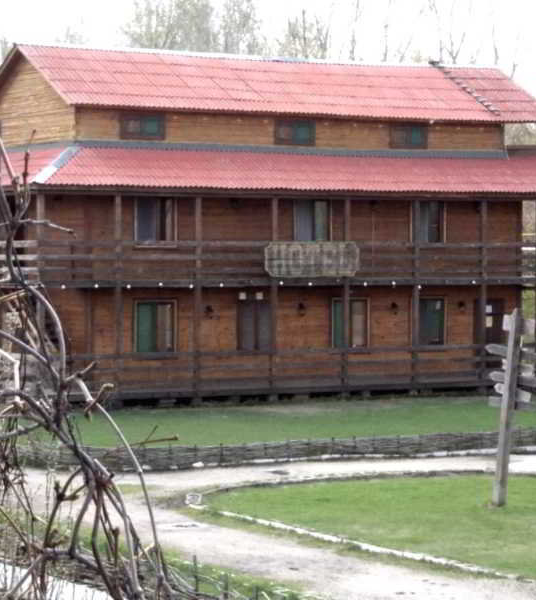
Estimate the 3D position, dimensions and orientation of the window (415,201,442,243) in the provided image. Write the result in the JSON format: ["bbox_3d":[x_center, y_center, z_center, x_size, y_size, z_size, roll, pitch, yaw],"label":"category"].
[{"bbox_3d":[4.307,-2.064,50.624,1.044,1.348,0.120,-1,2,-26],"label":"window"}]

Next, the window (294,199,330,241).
[{"bbox_3d":[1.258,-2.180,52.979,1.247,1.341,0.120,-1,2,-28],"label":"window"}]

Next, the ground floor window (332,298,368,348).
[{"bbox_3d":[2.180,0.668,49.635,1.122,1.415,0.120,-1,2,-26],"label":"ground floor window"}]

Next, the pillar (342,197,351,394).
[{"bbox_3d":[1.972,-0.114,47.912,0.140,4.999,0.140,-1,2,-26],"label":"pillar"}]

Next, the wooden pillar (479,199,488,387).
[{"bbox_3d":[6.207,-0.191,54.623,0.140,5.435,0.140,-1,2,-28],"label":"wooden pillar"}]

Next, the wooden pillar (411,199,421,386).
[{"bbox_3d":[4.166,-0.180,53.527,0.140,5.368,0.140,-1,2,-28],"label":"wooden pillar"}]

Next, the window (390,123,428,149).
[{"bbox_3d":[4.132,-4.798,55.493,1.315,0.797,0.120,-1,2,-28],"label":"window"}]

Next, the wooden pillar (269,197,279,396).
[{"bbox_3d":[0.142,-0.112,51.368,0.140,5.356,0.140,-1,2,-28],"label":"wooden pillar"}]

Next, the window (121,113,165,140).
[{"bbox_3d":[-3.397,-4.713,51.451,1.354,0.753,0.120,-1,2,-28],"label":"window"}]

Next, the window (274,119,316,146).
[{"bbox_3d":[0.695,-4.323,48.763,1.216,0.745,0.120,-1,2,-26],"label":"window"}]

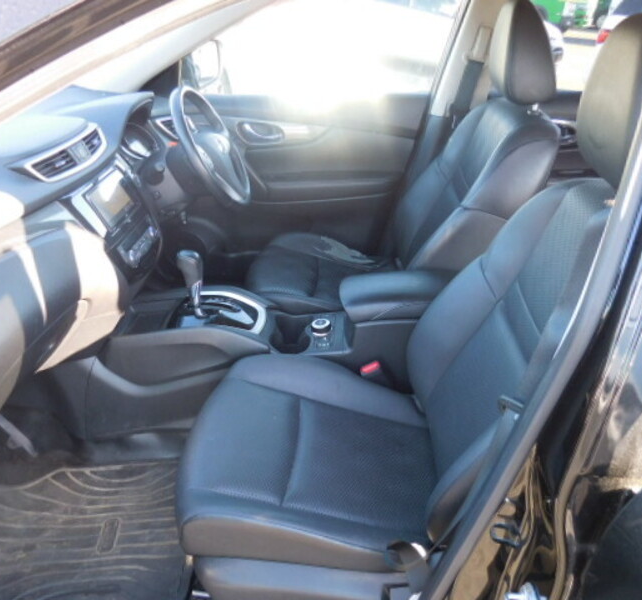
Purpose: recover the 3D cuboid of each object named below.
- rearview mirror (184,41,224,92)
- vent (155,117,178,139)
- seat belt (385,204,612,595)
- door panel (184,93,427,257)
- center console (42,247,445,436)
[{"bbox_3d":[-0.446,-0.852,2.097,0.131,0.172,0.232,6,30,10],"label":"rearview mirror"},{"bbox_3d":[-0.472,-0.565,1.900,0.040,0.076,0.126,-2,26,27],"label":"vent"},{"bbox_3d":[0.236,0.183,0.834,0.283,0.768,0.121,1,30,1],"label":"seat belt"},{"bbox_3d":[-0.102,-0.398,2.071,0.939,0.646,0.121,1,30,1],"label":"door panel"},{"bbox_3d":[-0.143,0.115,1.539,1.040,0.465,0.293,1,30,1],"label":"center console"}]

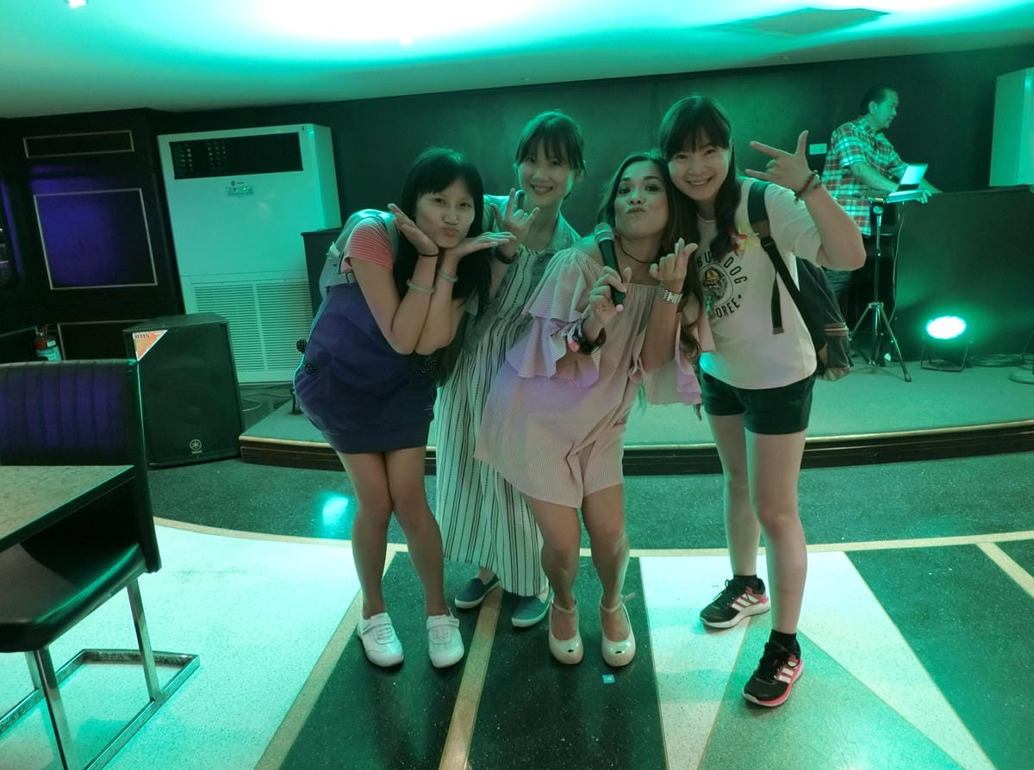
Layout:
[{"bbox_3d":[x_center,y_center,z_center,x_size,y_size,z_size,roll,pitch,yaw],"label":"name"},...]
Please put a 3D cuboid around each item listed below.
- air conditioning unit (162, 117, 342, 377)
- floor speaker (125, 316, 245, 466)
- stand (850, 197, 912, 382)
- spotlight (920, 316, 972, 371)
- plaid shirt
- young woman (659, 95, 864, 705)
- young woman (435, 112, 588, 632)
[{"bbox_3d":[-1.936,-0.958,5.728,1.170,1.860,0.360,-3,12,4],"label":"air conditioning unit"},{"bbox_3d":[-1.767,0.024,4.088,0.488,0.715,0.390,-6,13,-9],"label":"floor speaker"},{"bbox_3d":[2.048,-0.572,4.277,0.500,1.002,0.520,2,14,26],"label":"stand"},{"bbox_3d":[2.470,-0.248,4.297,0.270,0.307,0.240,4,15,33],"label":"spotlight"},{"bbox_3d":[2.067,-1.249,4.456,0.420,0.680,0.500,4,14,30],"label":"plaid shirt"},{"bbox_3d":[0.608,0.013,1.815,0.500,1.400,0.550,2,14,25],"label":"young woman"},{"bbox_3d":[0.003,-0.021,2.104,0.480,1.420,0.420,0,13,18],"label":"young woman"}]

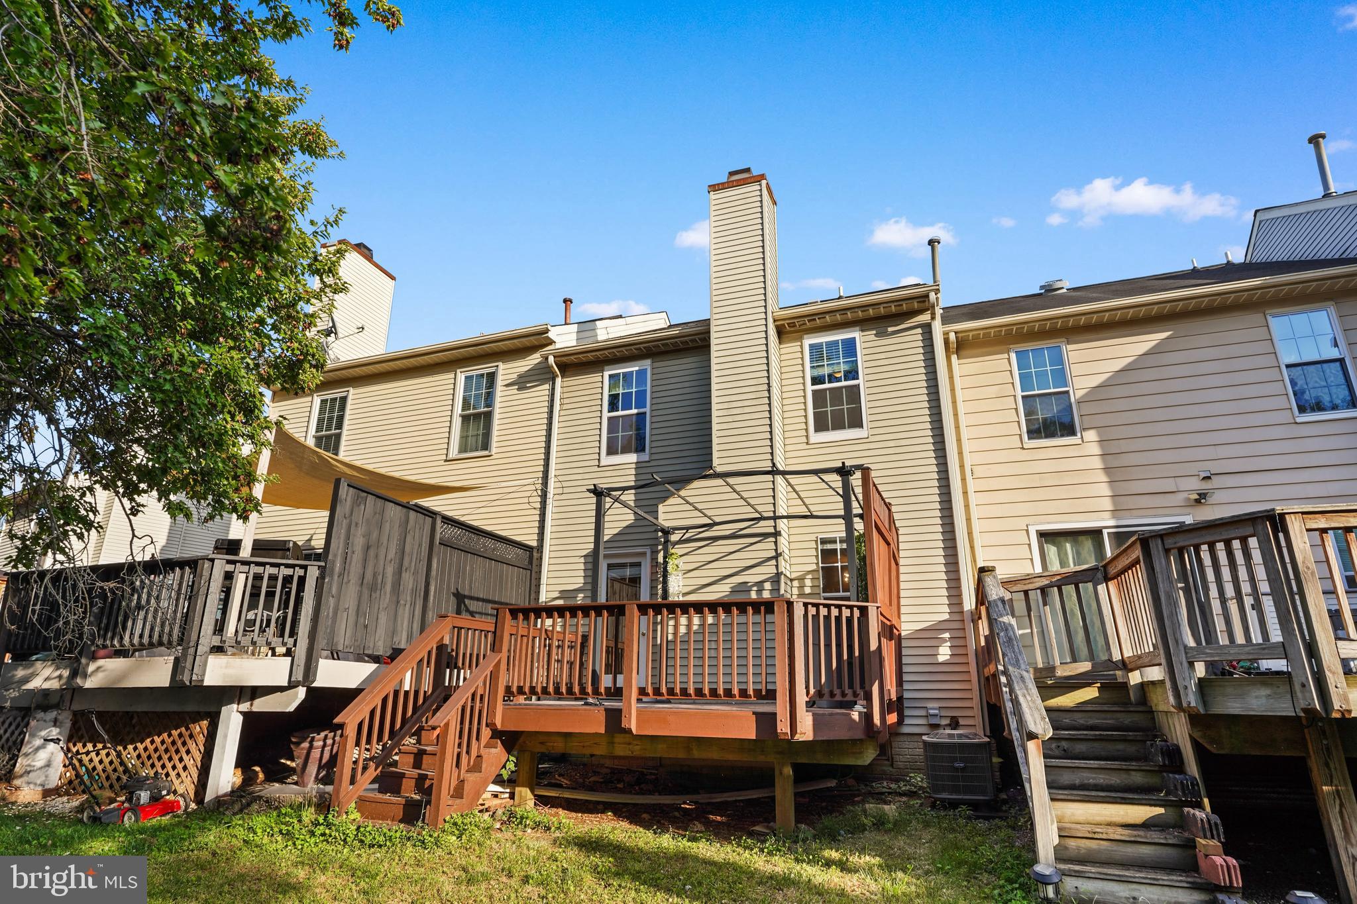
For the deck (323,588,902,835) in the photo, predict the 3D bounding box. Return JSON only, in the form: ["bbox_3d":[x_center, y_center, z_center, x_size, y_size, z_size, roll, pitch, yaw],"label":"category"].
[{"bbox_3d":[-0.160,2.710,7.646,4.780,1.860,4.500,-6,-19,19],"label":"deck"}]

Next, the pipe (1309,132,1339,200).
[{"bbox_3d":[10.646,-4.743,11.797,0.230,1.180,0.230,-6,-19,19],"label":"pipe"}]

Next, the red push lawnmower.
[{"bbox_3d":[-5.012,2.854,6.514,0.550,0.980,1.420,-2,-18,7],"label":"red push lawnmower"}]

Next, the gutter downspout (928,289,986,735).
[{"bbox_3d":[3.552,0.706,9.160,0.110,5.800,0.420,-6,-19,19],"label":"gutter downspout"}]

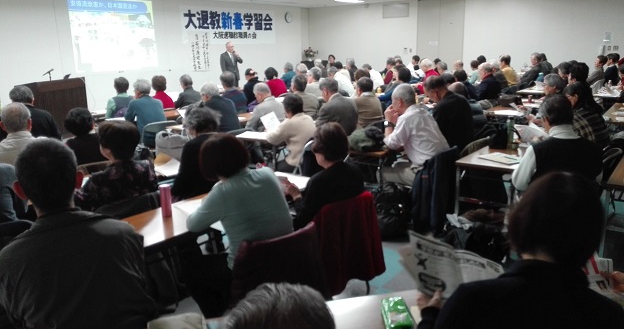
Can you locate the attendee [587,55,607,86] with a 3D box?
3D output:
[{"bbox_3d":[4.732,-1.213,7.752,0.800,1.303,0.480,9,18,34],"label":"attendee"}]

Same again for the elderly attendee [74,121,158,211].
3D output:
[{"bbox_3d":[-1.185,0.316,2.715,0.720,1.200,0.460,12,20,41],"label":"elderly attendee"}]

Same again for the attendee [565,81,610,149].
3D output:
[{"bbox_3d":[2.437,-0.147,4.128,0.820,1.211,0.500,10,19,36],"label":"attendee"}]

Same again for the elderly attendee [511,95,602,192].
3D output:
[{"bbox_3d":[1.731,0.108,3.331,0.530,1.252,0.800,-10,17,-29],"label":"elderly attendee"}]

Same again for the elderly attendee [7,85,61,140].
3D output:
[{"bbox_3d":[-3.156,-0.265,5.011,0.500,1.239,0.780,-11,18,-32],"label":"elderly attendee"}]

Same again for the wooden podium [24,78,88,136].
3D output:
[{"bbox_3d":[-4.141,-0.800,7.226,0.500,1.120,1.080,3,15,15],"label":"wooden podium"}]

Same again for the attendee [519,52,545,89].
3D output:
[{"bbox_3d":[4.285,-1.629,9.215,0.900,1.300,0.500,10,19,37],"label":"attendee"}]

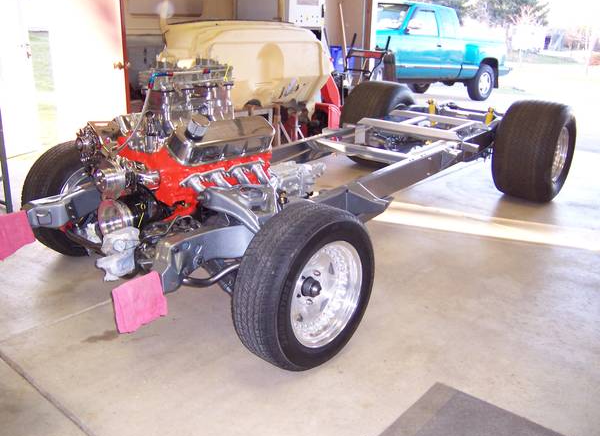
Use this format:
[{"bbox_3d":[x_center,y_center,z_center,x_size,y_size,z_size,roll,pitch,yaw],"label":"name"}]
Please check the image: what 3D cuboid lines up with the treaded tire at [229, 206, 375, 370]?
[{"bbox_3d":[0.033,0.265,2.228,0.205,0.638,0.638,19,26,39],"label":"treaded tire"}]

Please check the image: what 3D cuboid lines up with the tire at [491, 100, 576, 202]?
[{"bbox_3d":[1.786,-0.511,4.349,0.402,0.733,0.733,17,25,36],"label":"tire"}]

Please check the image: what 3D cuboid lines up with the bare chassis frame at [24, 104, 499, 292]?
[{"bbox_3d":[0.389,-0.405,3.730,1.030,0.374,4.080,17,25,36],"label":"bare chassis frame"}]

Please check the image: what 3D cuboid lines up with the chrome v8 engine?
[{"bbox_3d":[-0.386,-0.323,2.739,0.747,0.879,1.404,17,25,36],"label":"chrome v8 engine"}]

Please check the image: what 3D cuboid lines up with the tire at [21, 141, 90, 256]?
[{"bbox_3d":[-1.151,-0.101,3.124,0.205,0.638,0.638,19,26,39],"label":"tire"}]

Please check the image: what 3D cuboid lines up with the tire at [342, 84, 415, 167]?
[{"bbox_3d":[0.712,-0.843,5.162,0.402,0.733,0.733,17,25,36],"label":"tire"}]

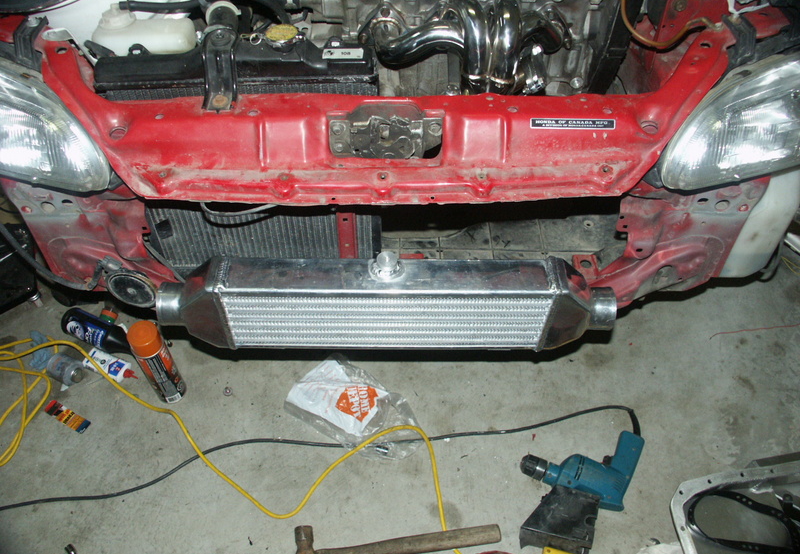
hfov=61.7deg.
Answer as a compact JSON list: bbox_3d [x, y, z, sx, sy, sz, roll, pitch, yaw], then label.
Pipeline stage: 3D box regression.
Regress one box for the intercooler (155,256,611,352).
[{"bbox_3d":[-0.025,0.043,1.059,0.722,0.173,0.068,0,53,0],"label":"intercooler"}]

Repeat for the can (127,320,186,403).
[{"bbox_3d":[-0.472,0.170,1.312,0.066,0.200,0.066,0,52,0],"label":"can"}]

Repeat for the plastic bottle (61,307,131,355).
[{"bbox_3d":[-0.616,0.128,1.431,0.210,0.062,0.062,18,97,14],"label":"plastic bottle"}]

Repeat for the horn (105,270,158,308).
[{"bbox_3d":[-0.443,0.008,1.131,0.090,0.092,0.048,15,53,12],"label":"horn"}]

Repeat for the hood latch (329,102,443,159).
[{"bbox_3d":[-0.019,-0.192,0.869,0.145,0.085,0.050,0,40,0],"label":"hood latch"}]

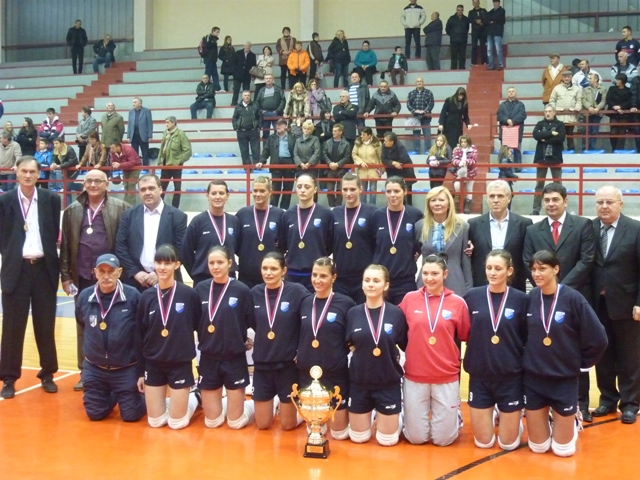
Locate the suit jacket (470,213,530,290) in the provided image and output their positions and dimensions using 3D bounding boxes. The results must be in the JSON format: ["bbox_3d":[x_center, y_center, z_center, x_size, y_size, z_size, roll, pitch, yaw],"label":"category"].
[{"bbox_3d":[1.341,0.175,6.202,0.540,0.760,0.320,1,4,13],"label":"suit jacket"}]

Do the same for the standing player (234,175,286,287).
[{"bbox_3d":[-0.469,0.397,6.559,0.500,1.790,0.320,-1,4,-8],"label":"standing player"}]

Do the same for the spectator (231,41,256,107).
[{"bbox_3d":[-2.096,-4.553,22.858,0.570,1.750,0.380,0,4,0],"label":"spectator"}]

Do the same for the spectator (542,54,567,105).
[{"bbox_3d":[5.030,-3.127,17.978,0.500,1.720,0.360,1,4,17],"label":"spectator"}]

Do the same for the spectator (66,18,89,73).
[{"bbox_3d":[-7.583,-6.018,26.069,0.560,1.748,0.360,0,3,5],"label":"spectator"}]

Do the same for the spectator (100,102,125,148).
[{"bbox_3d":[-4.639,-2.242,18.655,0.540,1.680,0.380,1,4,16],"label":"spectator"}]

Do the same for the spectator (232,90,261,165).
[{"bbox_3d":[-1.606,-2.386,18.300,0.560,1.782,0.360,1,3,5],"label":"spectator"}]

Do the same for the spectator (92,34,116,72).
[{"bbox_3d":[-6.786,-5.862,26.200,0.660,1.219,0.750,1,3,14],"label":"spectator"}]

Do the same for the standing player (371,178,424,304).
[{"bbox_3d":[0.610,0.419,6.612,0.500,1.834,0.340,1,4,12],"label":"standing player"}]

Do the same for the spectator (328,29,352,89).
[{"bbox_3d":[0.555,-5.014,23.153,0.600,1.620,0.420,-2,4,-30],"label":"spectator"}]

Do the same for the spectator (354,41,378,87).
[{"bbox_3d":[1.247,-4.656,22.010,0.500,1.259,0.750,1,3,15],"label":"spectator"}]

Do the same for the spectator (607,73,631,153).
[{"bbox_3d":[6.200,-2.618,17.273,0.540,1.660,0.360,2,4,28],"label":"spectator"}]

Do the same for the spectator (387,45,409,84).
[{"bbox_3d":[2.119,-4.722,22.600,0.500,1.051,0.580,0,3,0],"label":"spectator"}]

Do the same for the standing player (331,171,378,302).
[{"bbox_3d":[0.251,0.387,6.480,0.500,1.820,0.320,0,4,2],"label":"standing player"}]

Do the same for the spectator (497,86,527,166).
[{"bbox_3d":[3.702,-2.105,16.225,0.580,1.740,0.360,1,4,12],"label":"spectator"}]

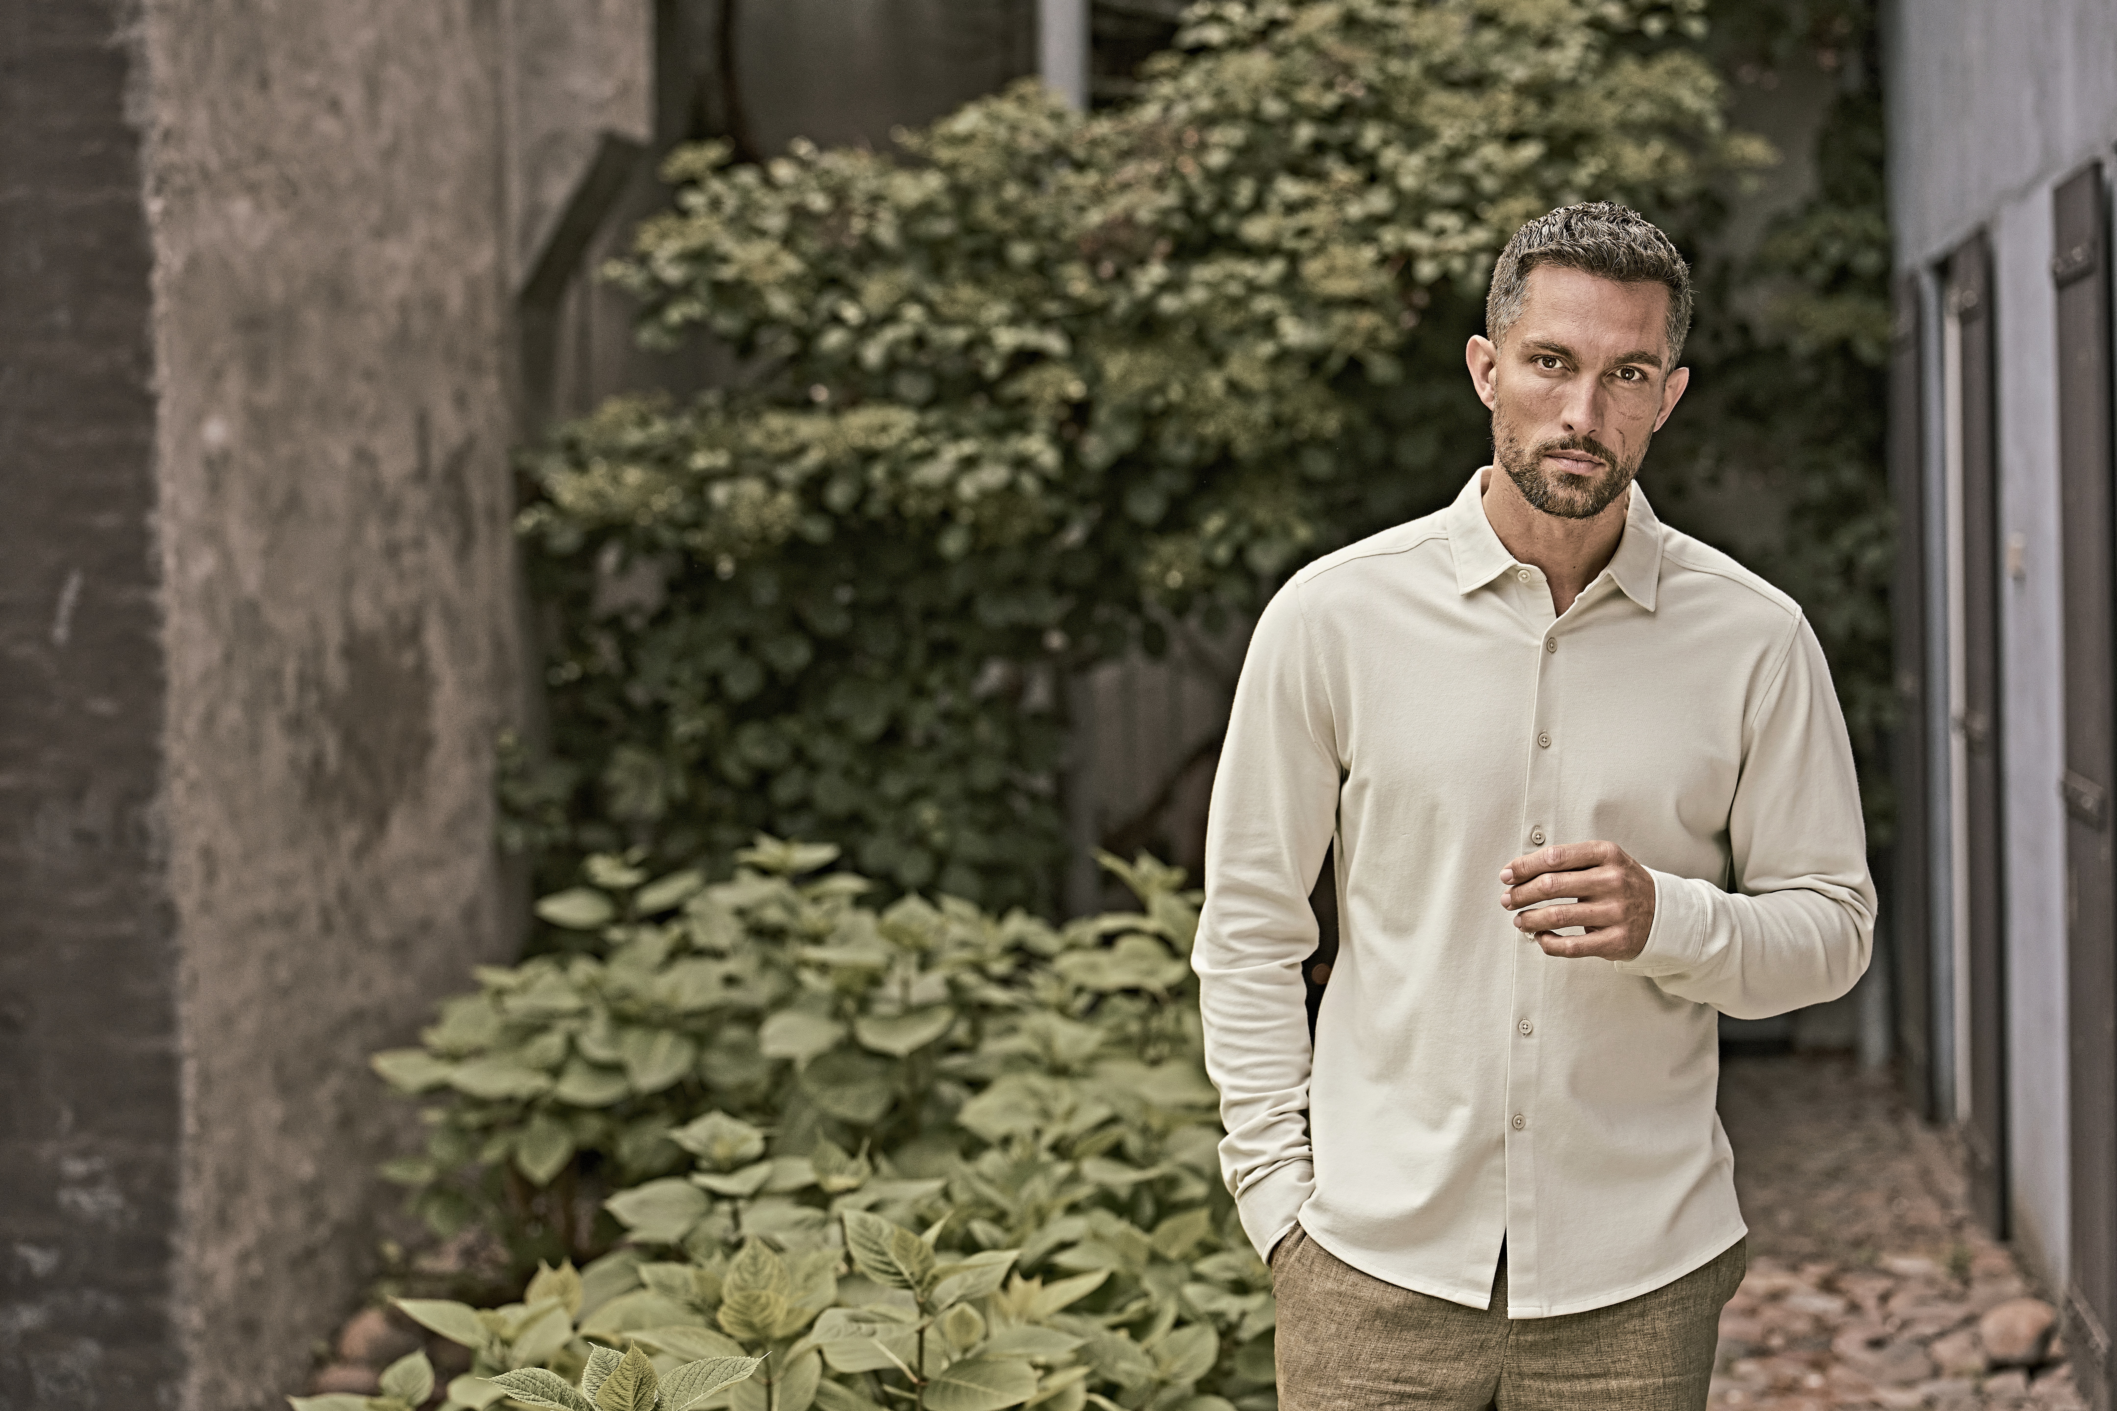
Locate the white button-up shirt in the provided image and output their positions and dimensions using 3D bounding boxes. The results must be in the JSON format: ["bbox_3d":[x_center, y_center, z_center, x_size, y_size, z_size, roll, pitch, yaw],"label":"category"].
[{"bbox_3d":[0.388,0.154,3.420,0.555,0.690,0.340,2,2,6],"label":"white button-up shirt"}]

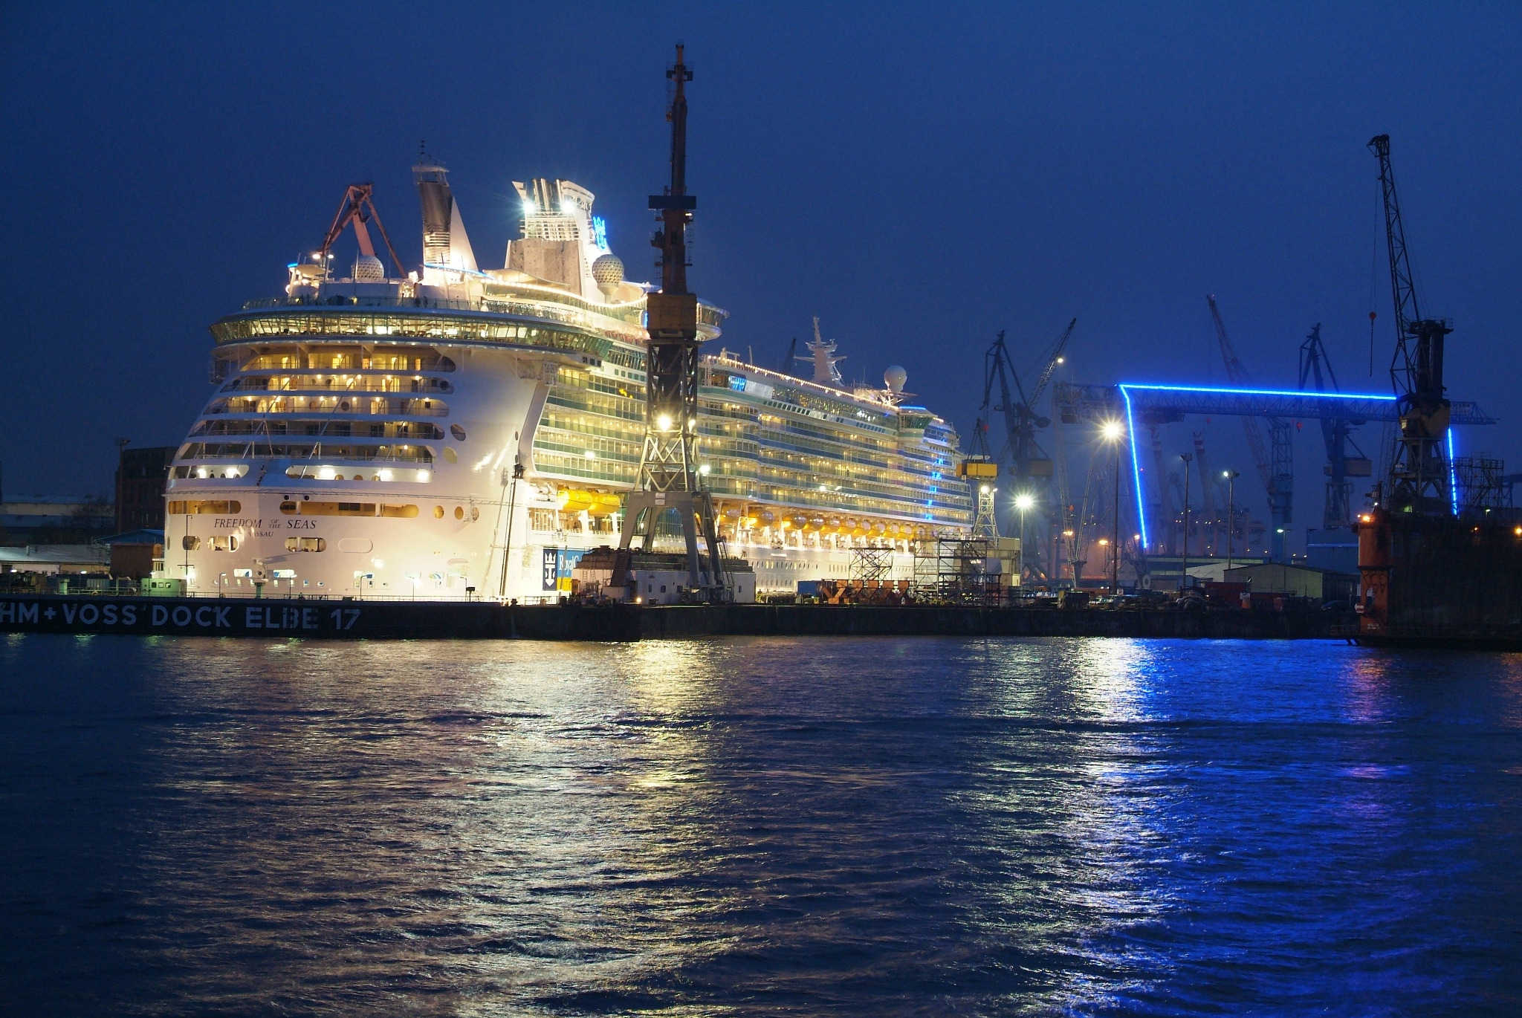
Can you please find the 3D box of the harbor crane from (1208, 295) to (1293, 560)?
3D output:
[{"bbox_3d":[118.860,-15.774,700.000,21.000,72.000,8.000,1,-1,6],"label":"harbor crane"}]

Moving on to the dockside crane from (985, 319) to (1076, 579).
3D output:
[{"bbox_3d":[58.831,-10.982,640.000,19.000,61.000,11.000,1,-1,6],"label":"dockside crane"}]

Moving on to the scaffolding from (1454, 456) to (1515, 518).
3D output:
[{"bbox_3d":[76.738,-2.333,305.000,6.300,6.200,3.500,0,-2,15],"label":"scaffolding"}]

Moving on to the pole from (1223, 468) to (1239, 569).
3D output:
[{"bbox_3d":[93.953,5.349,575.000,2.600,26.200,1.000,0,-1,11],"label":"pole"}]

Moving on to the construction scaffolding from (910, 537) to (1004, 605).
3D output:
[{"bbox_3d":[24.410,7.676,357.000,10.800,8.600,4.000,0,-2,15],"label":"construction scaffolding"}]

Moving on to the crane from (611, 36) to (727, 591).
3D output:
[{"bbox_3d":[-10.372,-21.736,337.000,12.500,65.000,13.000,1,-1,3],"label":"crane"}]

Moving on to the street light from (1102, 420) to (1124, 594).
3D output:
[{"bbox_3d":[49.190,0.943,400.251,2.400,25.600,1.500,0,-2,23],"label":"street light"}]

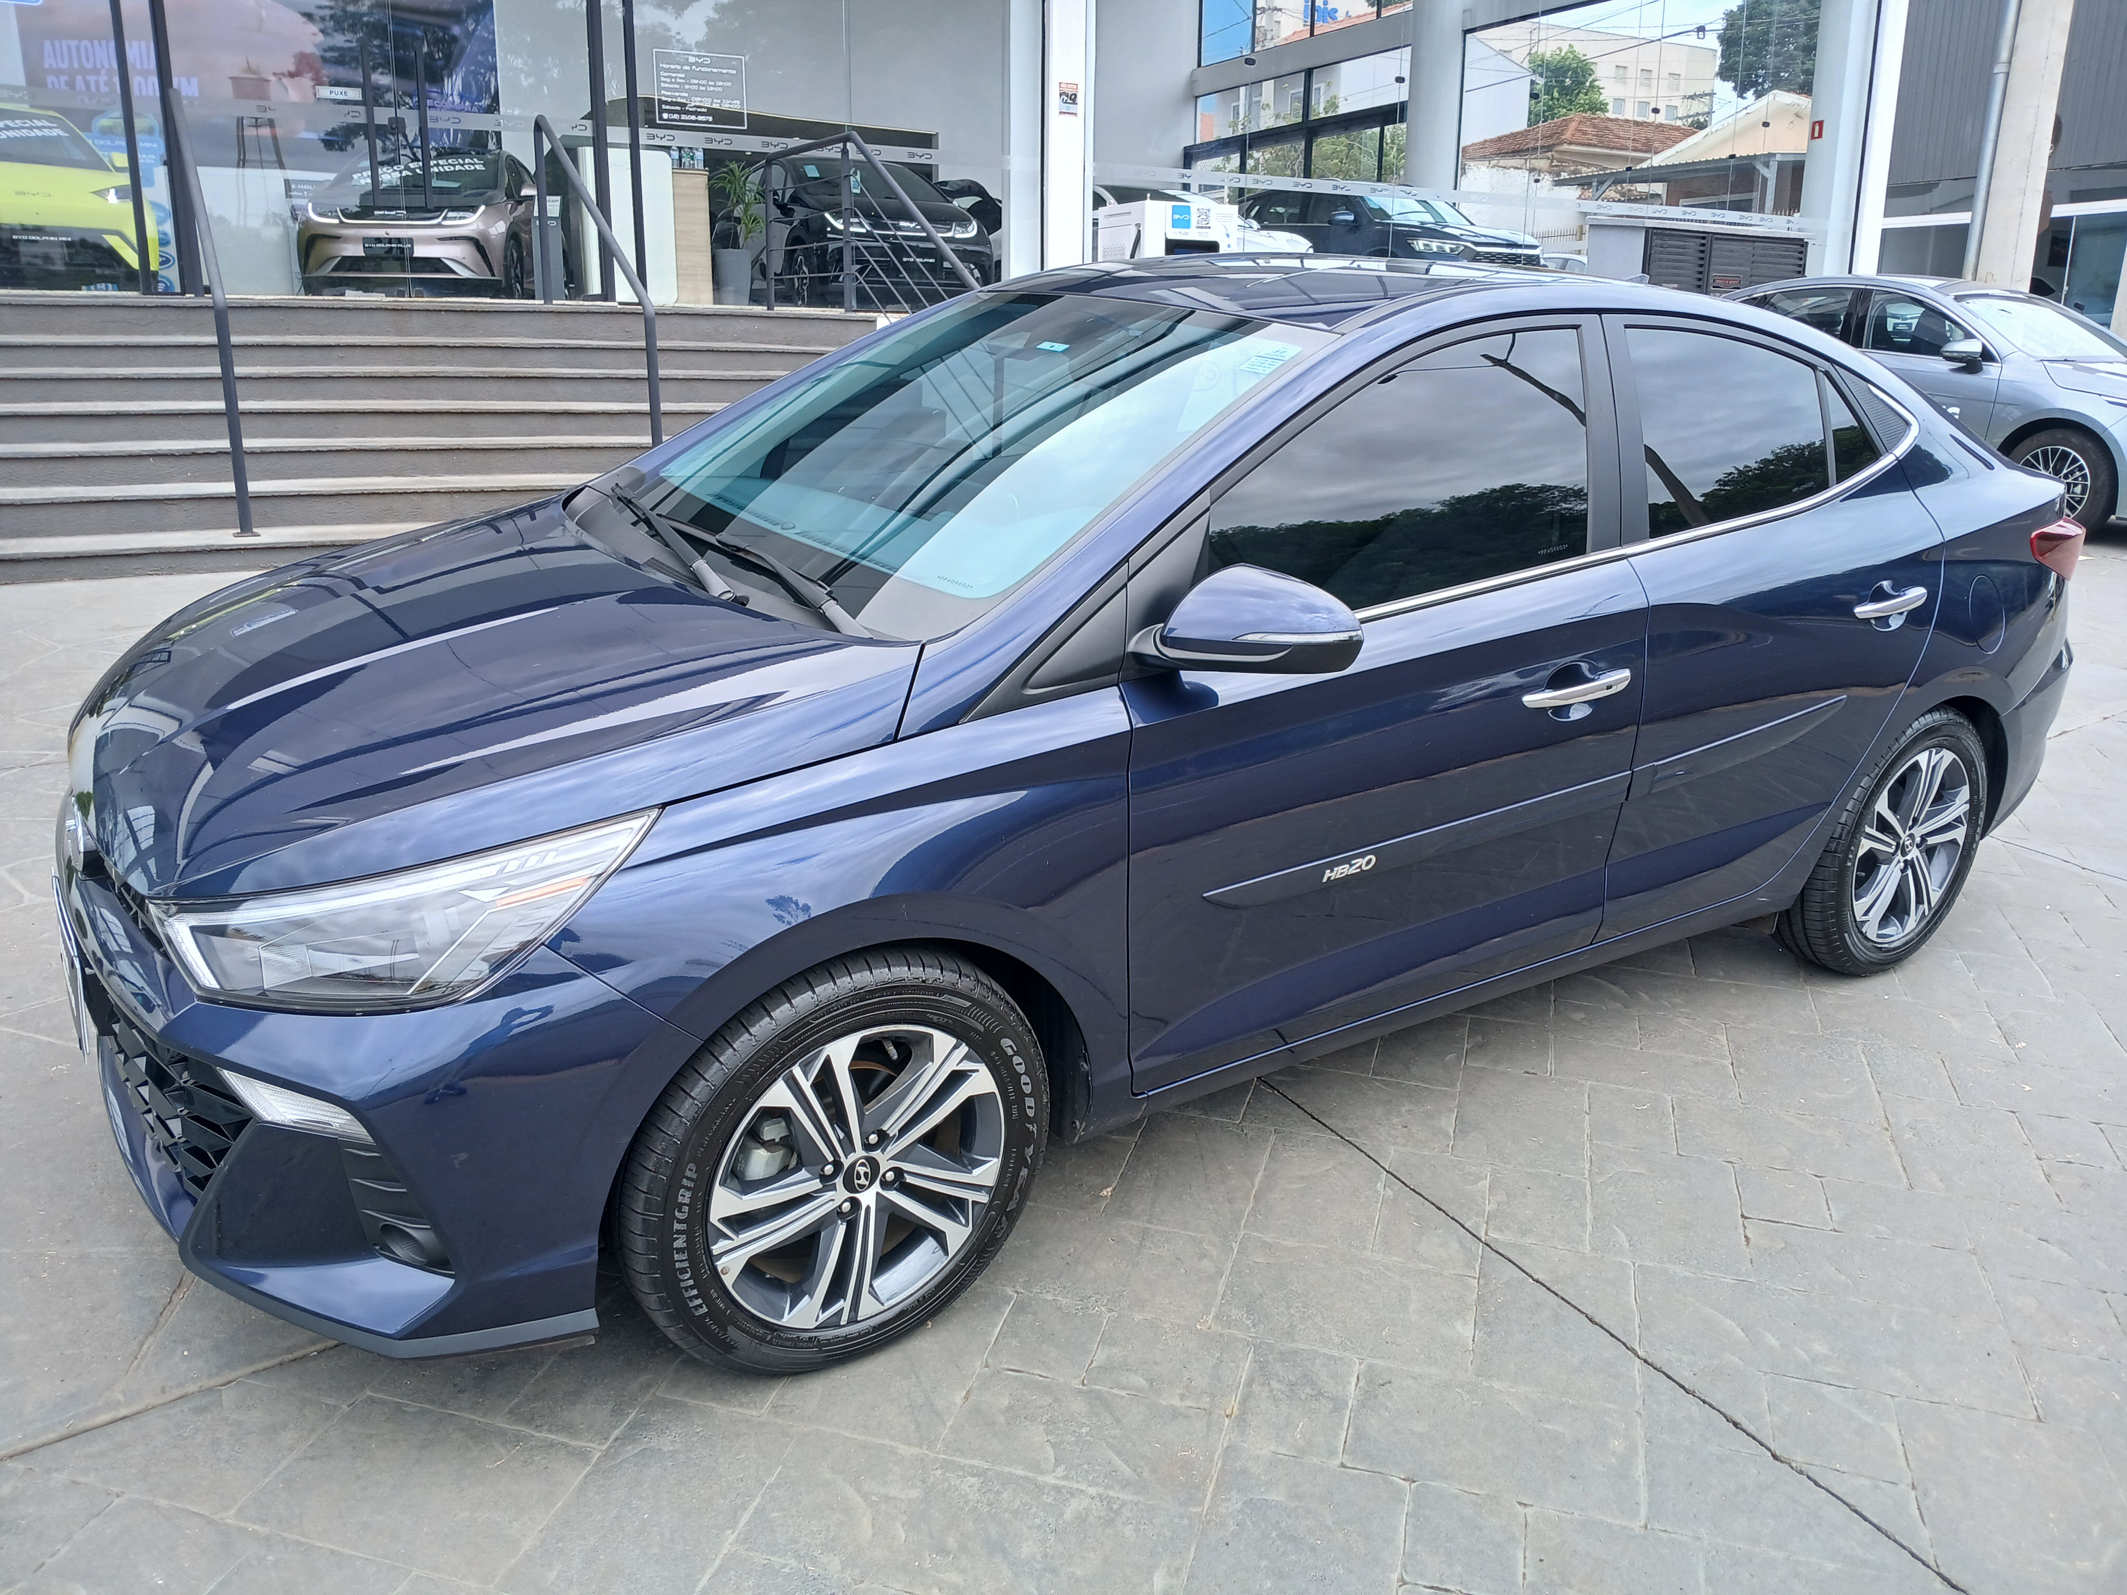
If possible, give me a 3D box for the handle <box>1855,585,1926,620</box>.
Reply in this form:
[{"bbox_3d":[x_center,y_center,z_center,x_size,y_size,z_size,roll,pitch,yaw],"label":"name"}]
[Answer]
[{"bbox_3d":[1.612,-0.383,3.111,0.255,0.045,0.045,-11,23,-32],"label":"handle"}]

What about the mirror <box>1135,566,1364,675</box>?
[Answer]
[{"bbox_3d":[0.242,-0.235,2.165,0.220,0.180,0.220,-11,23,-32],"label":"mirror"}]

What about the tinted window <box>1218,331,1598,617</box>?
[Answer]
[{"bbox_3d":[0.550,-0.532,2.508,0.890,0.415,0.050,-11,2,-32],"label":"tinted window"}]

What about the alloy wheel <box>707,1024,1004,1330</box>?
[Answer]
[{"bbox_3d":[-0.304,0.490,2.197,0.435,0.435,0.170,-11,23,-32],"label":"alloy wheel"}]

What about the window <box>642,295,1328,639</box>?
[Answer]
[{"bbox_3d":[-0.247,-0.674,2.777,0.970,0.120,1.360,-34,33,-21],"label":"window"}]

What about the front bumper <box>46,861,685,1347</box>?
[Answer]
[{"bbox_3d":[-1.169,0.214,2.457,0.640,0.530,1.700,-11,23,-32],"label":"front bumper"}]

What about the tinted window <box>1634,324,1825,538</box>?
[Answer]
[{"bbox_3d":[1.234,-0.682,2.934,0.585,0.370,0.050,-11,3,-32],"label":"tinted window"}]

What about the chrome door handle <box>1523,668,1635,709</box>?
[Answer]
[{"bbox_3d":[0.855,-0.181,2.653,0.265,0.042,0.045,-11,23,-32],"label":"chrome door handle"}]

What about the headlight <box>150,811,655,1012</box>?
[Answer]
[{"bbox_3d":[-0.771,0.129,1.888,0.540,0.235,0.330,-11,23,-32],"label":"headlight"}]

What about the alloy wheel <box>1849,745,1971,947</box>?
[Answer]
[{"bbox_3d":[1.806,0.085,3.533,0.435,0.435,0.170,-11,23,-32],"label":"alloy wheel"}]

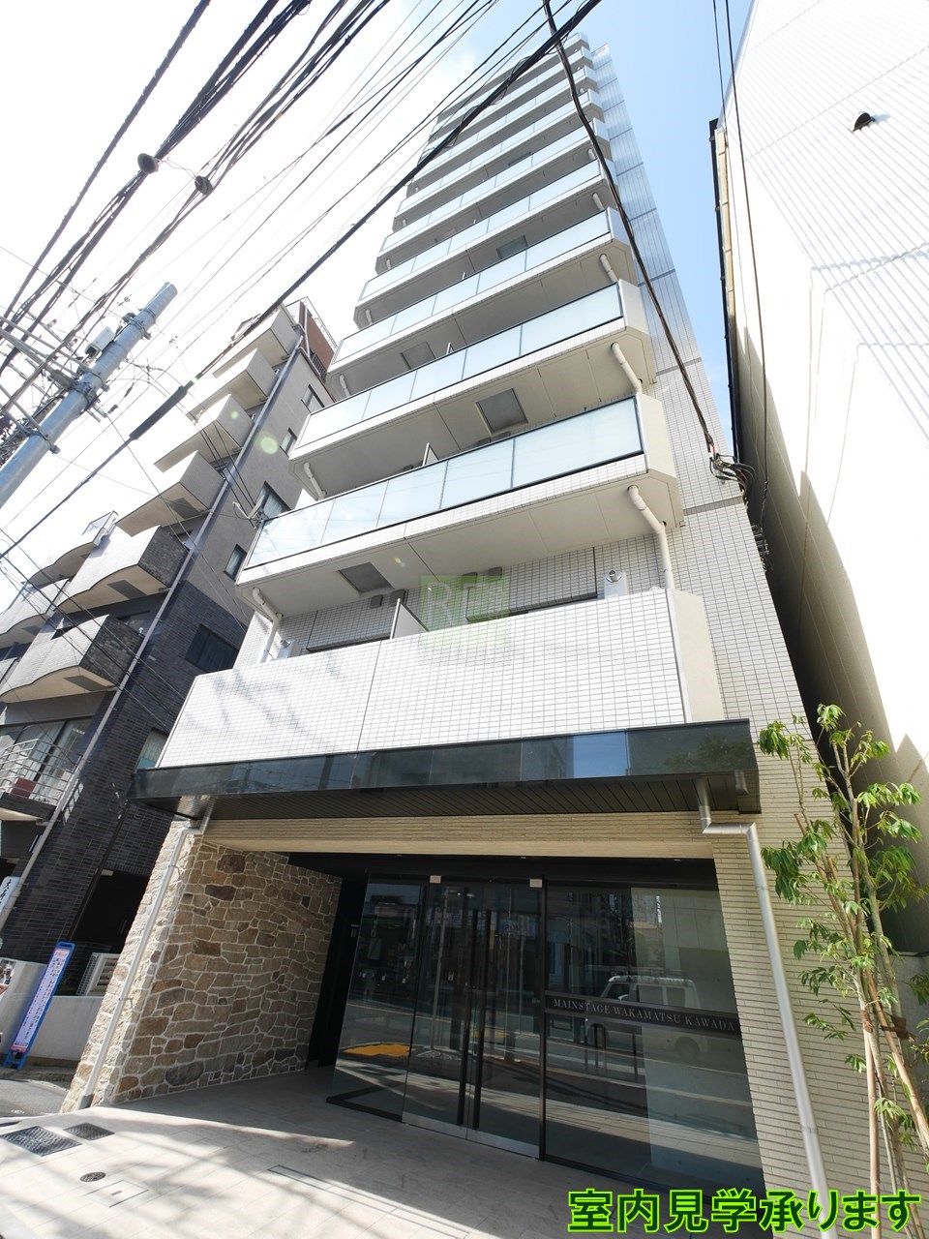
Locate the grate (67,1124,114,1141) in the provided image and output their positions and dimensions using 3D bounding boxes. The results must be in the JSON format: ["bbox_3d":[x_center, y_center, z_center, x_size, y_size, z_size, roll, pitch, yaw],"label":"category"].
[{"bbox_3d":[-3.457,4.737,4.616,0.415,0.030,0.222,-11,-33,24],"label":"grate"}]

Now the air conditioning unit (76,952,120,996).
[{"bbox_3d":[-6.196,6.214,8.773,0.300,0.585,0.800,-11,-37,24],"label":"air conditioning unit"}]

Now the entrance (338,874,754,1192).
[{"bbox_3d":[0.592,4.329,5.750,4.642,2.507,0.220,-11,-37,24],"label":"entrance"}]

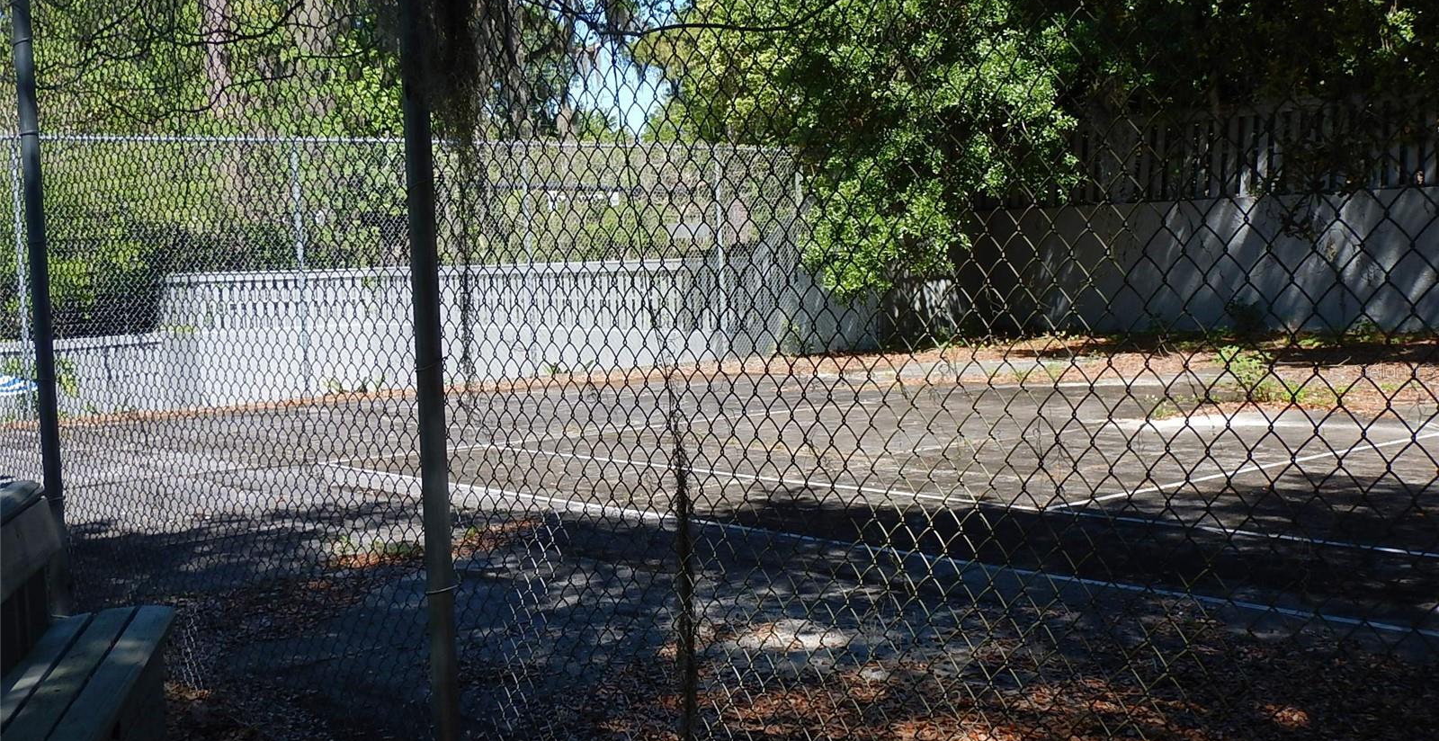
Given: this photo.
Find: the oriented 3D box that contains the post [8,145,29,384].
[{"bbox_3d":[-7.140,-0.915,17.000,0.063,2.860,0.063,-5,5,-39],"label":"post"}]

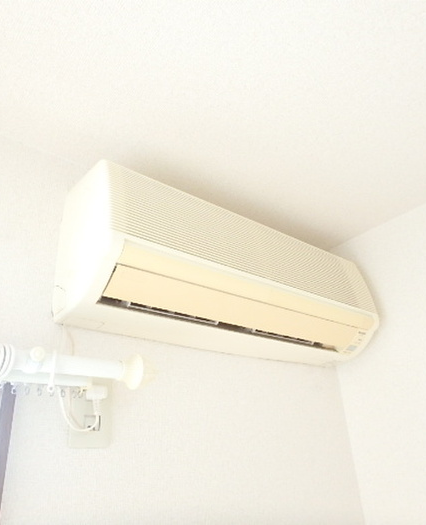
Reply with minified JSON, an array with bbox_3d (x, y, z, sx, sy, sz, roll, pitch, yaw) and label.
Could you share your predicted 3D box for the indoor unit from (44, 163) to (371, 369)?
[{"bbox_3d":[0.075,0.039,0.948,0.761,0.276,0.185,18,-34,-36],"label":"indoor unit"}]

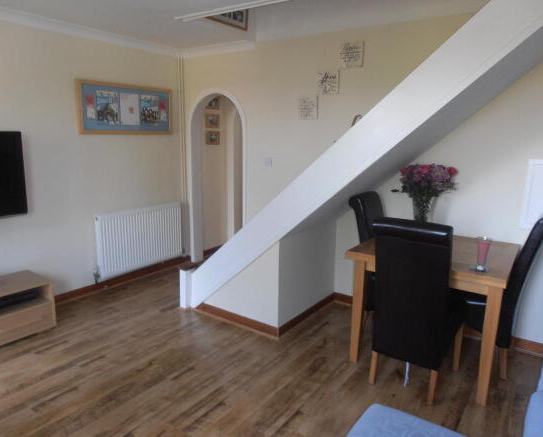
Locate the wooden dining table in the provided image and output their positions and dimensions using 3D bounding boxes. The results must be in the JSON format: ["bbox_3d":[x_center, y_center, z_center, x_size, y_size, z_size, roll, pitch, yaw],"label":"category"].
[{"bbox_3d":[1.114,0.583,2.796,0.895,0.780,0.900,9,15,35],"label":"wooden dining table"}]

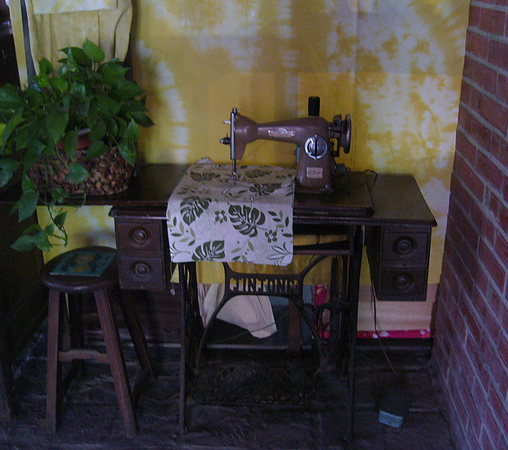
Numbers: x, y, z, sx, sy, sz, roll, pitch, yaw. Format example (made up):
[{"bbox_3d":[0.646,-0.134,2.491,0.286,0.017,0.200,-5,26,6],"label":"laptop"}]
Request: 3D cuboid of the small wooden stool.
[{"bbox_3d":[-0.519,0.377,2.004,0.310,0.515,0.325,2,22,5],"label":"small wooden stool"}]

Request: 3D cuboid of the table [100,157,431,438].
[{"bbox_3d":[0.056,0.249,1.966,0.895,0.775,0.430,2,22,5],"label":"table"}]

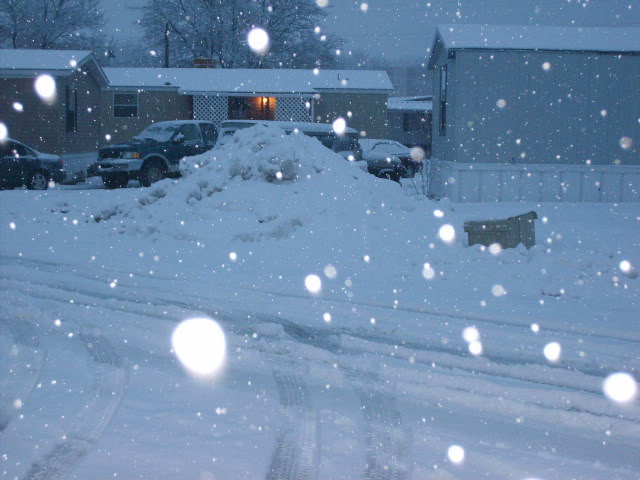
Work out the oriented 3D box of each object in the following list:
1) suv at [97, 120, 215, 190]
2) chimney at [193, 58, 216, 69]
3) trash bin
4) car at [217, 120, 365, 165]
[{"bbox_3d":[-4.380,-2.567,34.100,1.980,1.920,5.100,5,7,41],"label":"suv"},{"bbox_3d":[-4.783,-7.265,46.500,0.950,0.500,0.650,1,5,0],"label":"chimney"},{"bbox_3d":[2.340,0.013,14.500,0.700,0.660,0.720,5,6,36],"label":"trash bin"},{"bbox_3d":[-1.160,-2.453,33.400,4.900,1.920,1.950,-4,7,-43],"label":"car"}]

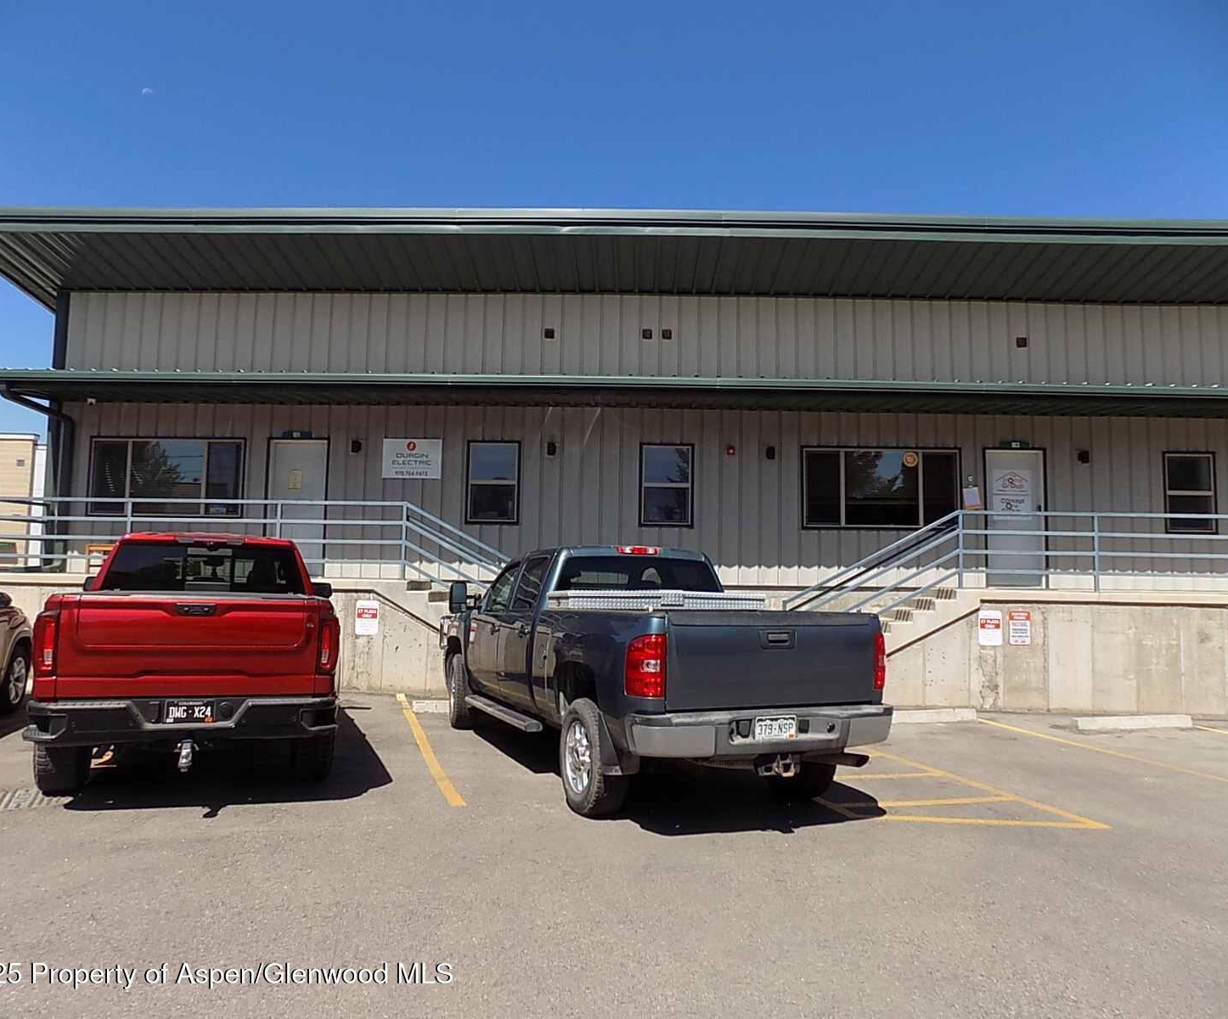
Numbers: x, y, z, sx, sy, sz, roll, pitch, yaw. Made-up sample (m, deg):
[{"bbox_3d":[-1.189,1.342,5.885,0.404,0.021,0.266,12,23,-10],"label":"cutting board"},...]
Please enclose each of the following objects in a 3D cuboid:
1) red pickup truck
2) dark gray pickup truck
[{"bbox_3d":[-3.861,1.246,8.536,2.200,1.980,5.920,3,-6,-22],"label":"red pickup truck"},{"bbox_3d":[-0.044,1.338,8.500,2.200,1.970,6.150,3,-6,-21],"label":"dark gray pickup truck"}]

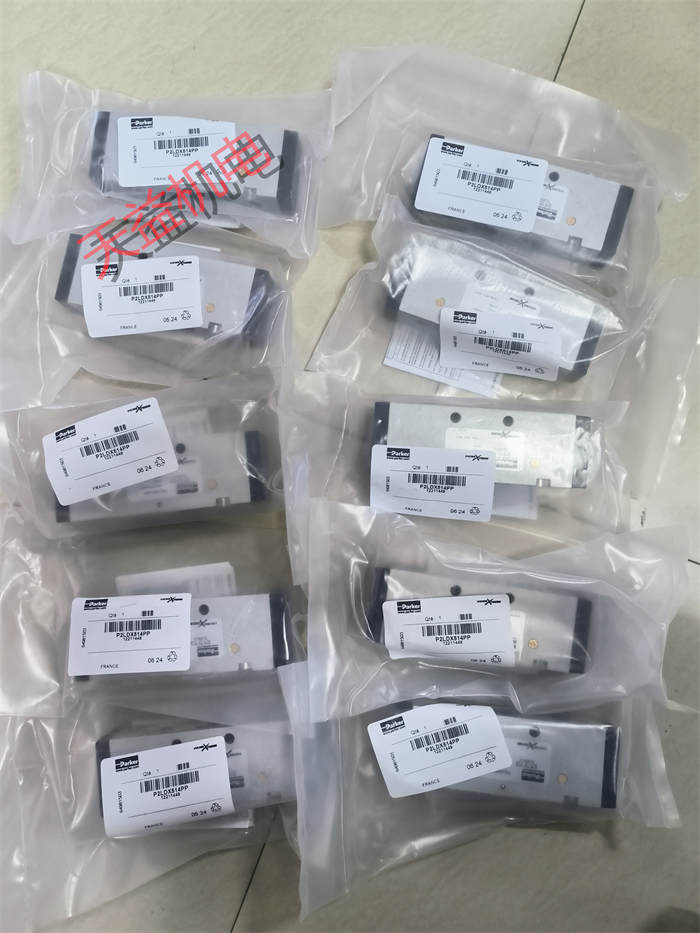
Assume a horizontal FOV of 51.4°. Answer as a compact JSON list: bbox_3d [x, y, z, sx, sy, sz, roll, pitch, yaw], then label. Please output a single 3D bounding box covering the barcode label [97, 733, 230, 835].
[{"bbox_3d":[-0.122,0.214,0.489,0.083,0.004,0.050,-12,85,2],"label":"barcode label"}]

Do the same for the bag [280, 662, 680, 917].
[{"bbox_3d":[0.089,0.217,0.495,0.254,0.043,0.161,-4,86,3],"label":"bag"}]

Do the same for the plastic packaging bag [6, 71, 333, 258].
[{"bbox_3d":[-0.135,-0.227,0.537,0.239,0.046,0.143,6,84,2],"label":"plastic packaging bag"}]

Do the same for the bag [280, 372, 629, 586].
[{"bbox_3d":[0.071,0.013,0.511,0.237,0.042,0.142,2,86,3],"label":"bag"}]

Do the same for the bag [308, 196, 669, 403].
[{"bbox_3d":[0.102,-0.114,0.517,0.232,0.043,0.129,11,87,4],"label":"bag"}]

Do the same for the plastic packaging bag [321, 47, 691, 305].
[{"bbox_3d":[0.110,-0.220,0.524,0.262,0.043,0.153,11,87,4],"label":"plastic packaging bag"}]

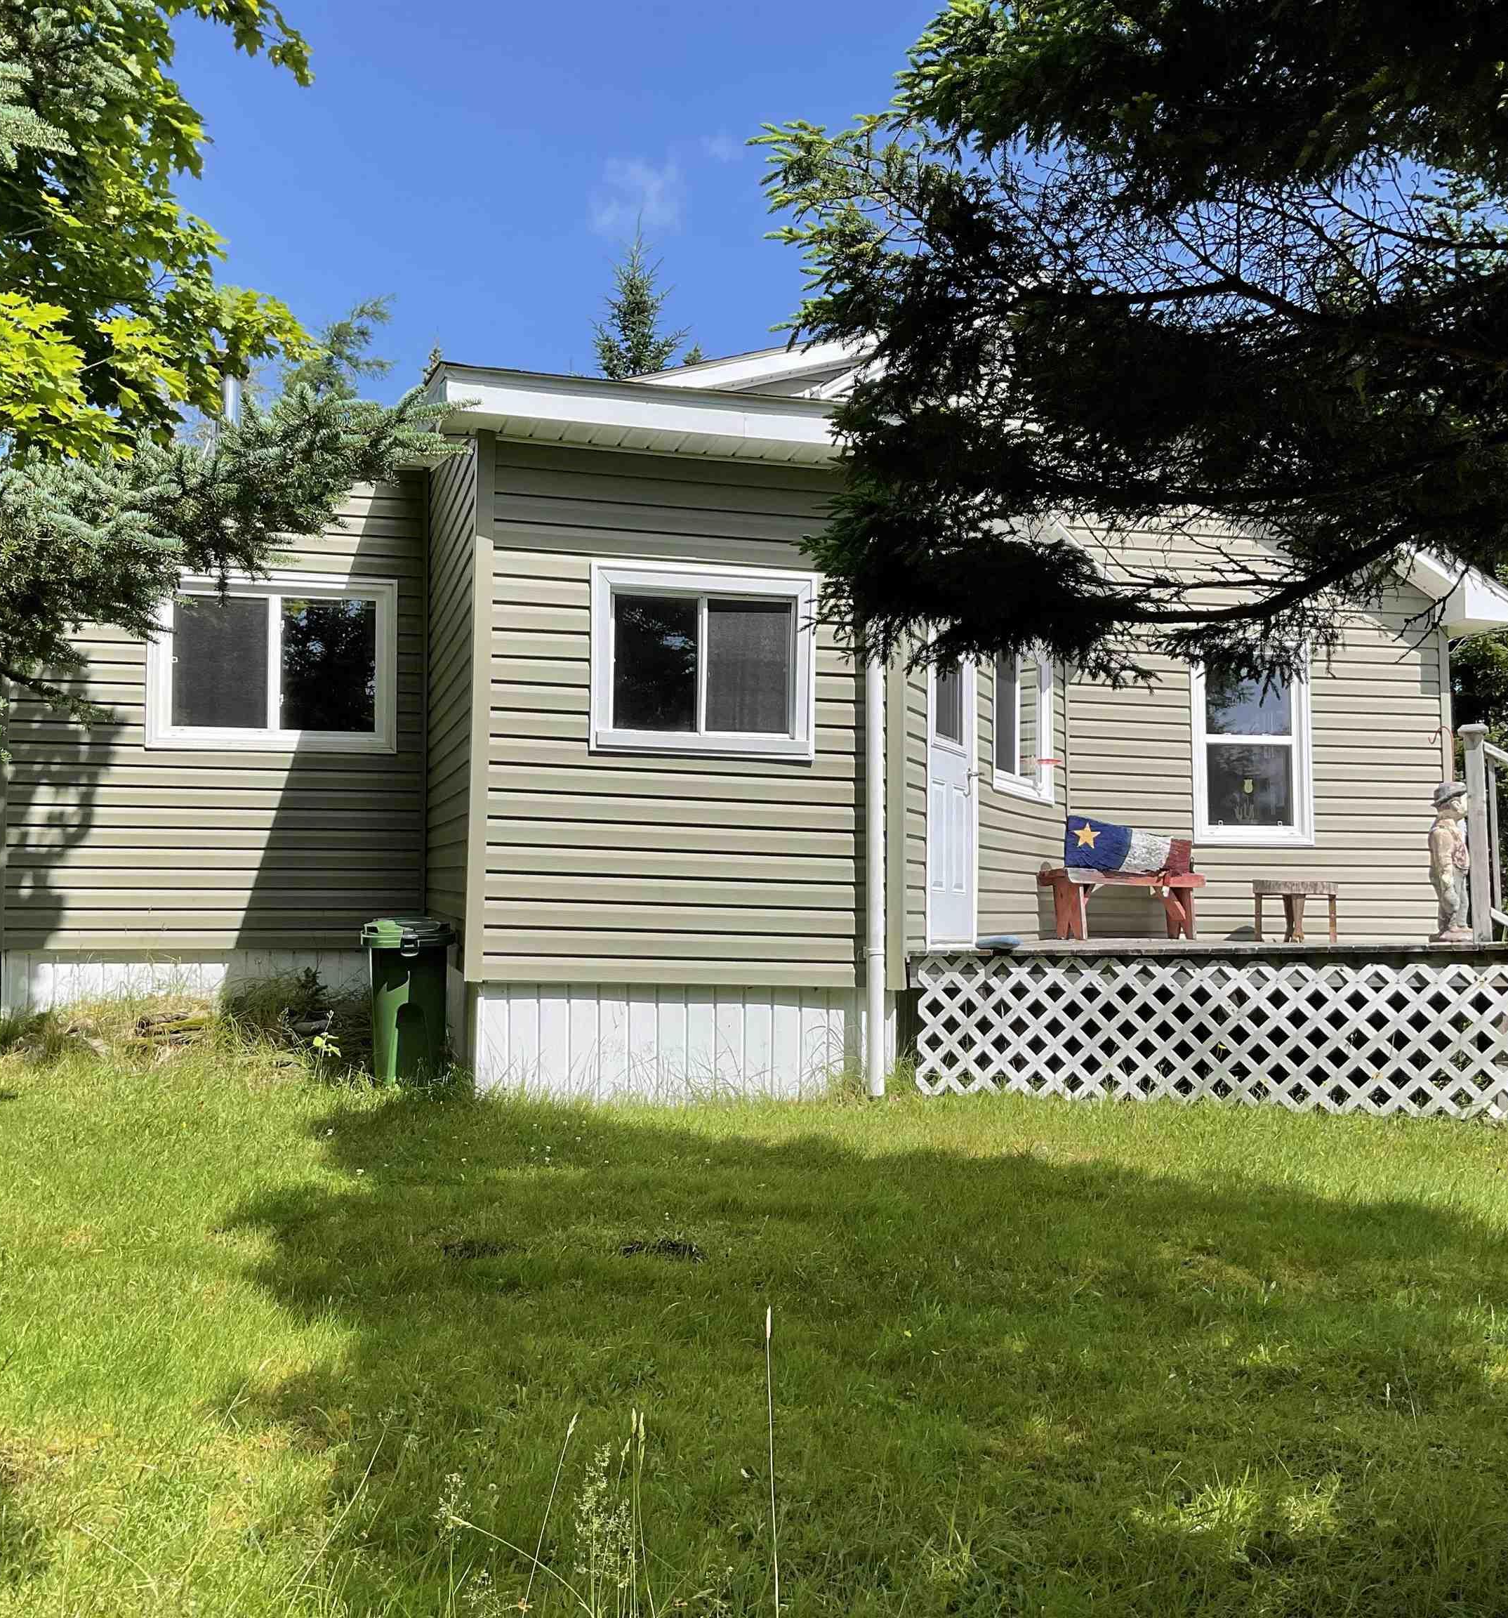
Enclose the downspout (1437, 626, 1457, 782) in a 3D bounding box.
[{"bbox_3d":[4.734,-0.180,12.327,0.085,2.150,0.085,1,-3,-17],"label":"downspout"}]

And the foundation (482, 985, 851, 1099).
[{"bbox_3d":[-0.351,1.012,7.780,1.703,0.509,0.120,1,-3,-12],"label":"foundation"}]

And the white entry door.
[{"bbox_3d":[0.984,-0.358,8.915,0.100,2.080,0.900,-1,-4,21],"label":"white entry door"}]

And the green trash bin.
[{"bbox_3d":[-1.523,0.845,7.944,0.410,0.740,0.440,1,-3,-11],"label":"green trash bin"}]

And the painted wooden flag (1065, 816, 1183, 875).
[{"bbox_3d":[2.320,0.230,11.180,1.000,0.330,0.130,3,-4,-32],"label":"painted wooden flag"}]

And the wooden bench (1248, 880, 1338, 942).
[{"bbox_3d":[3.432,0.658,11.431,0.380,0.390,0.380,2,-4,-34],"label":"wooden bench"}]

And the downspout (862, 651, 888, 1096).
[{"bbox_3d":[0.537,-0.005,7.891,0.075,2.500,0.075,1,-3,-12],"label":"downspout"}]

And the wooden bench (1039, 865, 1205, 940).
[{"bbox_3d":[2.251,0.597,10.973,1.319,0.431,0.274,3,-4,-42],"label":"wooden bench"}]

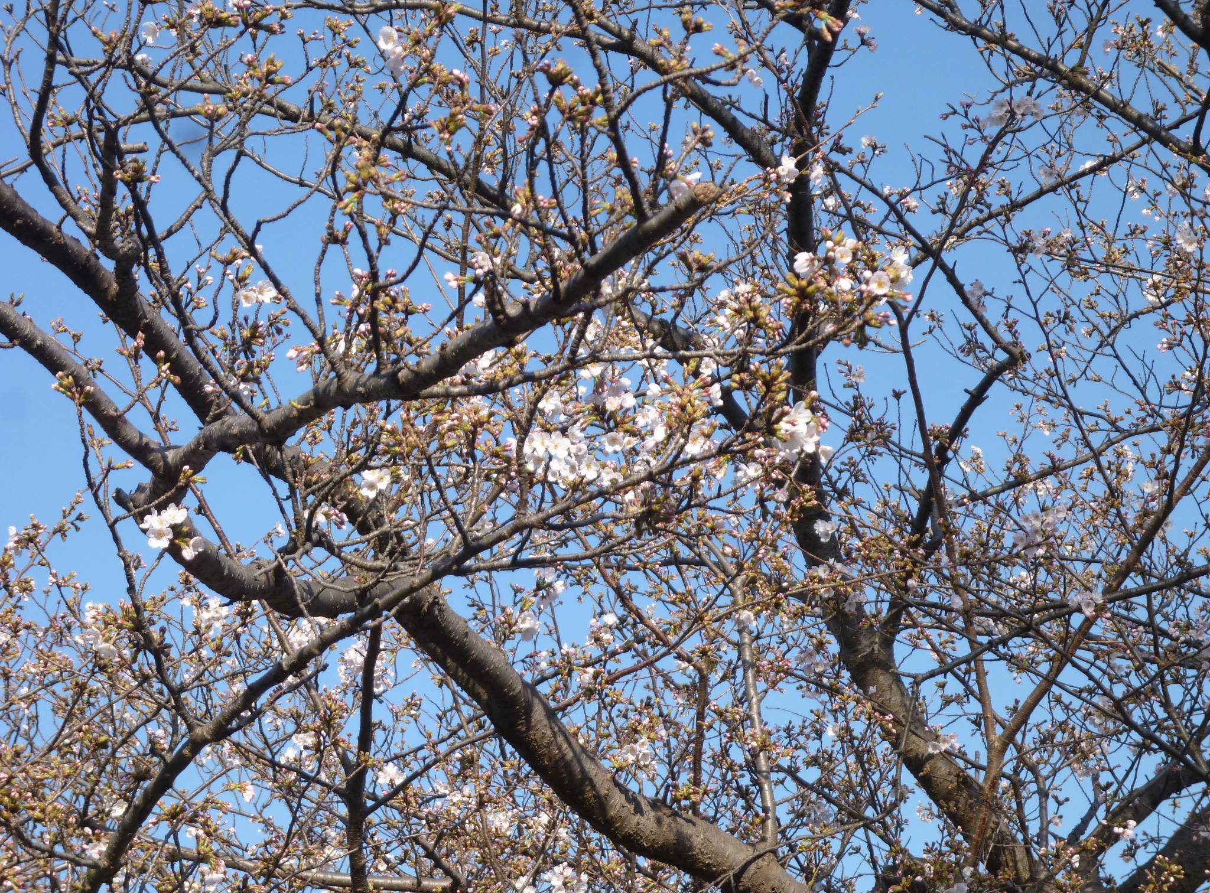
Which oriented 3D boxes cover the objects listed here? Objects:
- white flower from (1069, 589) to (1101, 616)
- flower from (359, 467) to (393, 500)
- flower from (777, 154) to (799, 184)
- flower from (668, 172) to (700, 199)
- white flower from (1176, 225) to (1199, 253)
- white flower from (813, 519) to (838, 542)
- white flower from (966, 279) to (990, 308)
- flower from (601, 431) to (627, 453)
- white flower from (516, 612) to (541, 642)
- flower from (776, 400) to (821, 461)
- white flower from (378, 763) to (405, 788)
[{"bbox_3d":[1.008,0.329,7.200,0.068,0.054,0.049,0,-22,0],"label":"white flower"},{"bbox_3d":[-0.389,0.062,5.800,0.056,0.051,0.041,4,-22,-9],"label":"flower"},{"bbox_3d":[0.284,-0.429,5.300,0.037,0.045,0.035,-4,-22,9],"label":"flower"},{"bbox_3d":[0.121,-0.397,5.200,0.049,0.042,0.039,0,-22,0],"label":"flower"},{"bbox_3d":[1.122,-0.401,6.600,0.045,0.055,0.041,6,-23,-14],"label":"white flower"},{"bbox_3d":[0.490,0.186,7.600,0.054,0.049,0.044,0,-22,0],"label":"white flower"},{"bbox_3d":[0.739,-0.303,6.800,0.047,0.055,0.046,0,-22,0],"label":"white flower"},{"bbox_3d":[0.015,-0.007,5.300,0.036,0.033,0.025,0,-22,0],"label":"flower"},{"bbox_3d":[-0.130,0.306,5.800,0.040,0.048,0.038,0,-22,0],"label":"white flower"},{"bbox_3d":[0.249,-0.020,4.400,0.058,0.075,0.054,12,-25,-28],"label":"flower"},{"bbox_3d":[-0.398,0.615,6.400,0.050,0.046,0.039,0,-22,0],"label":"white flower"}]

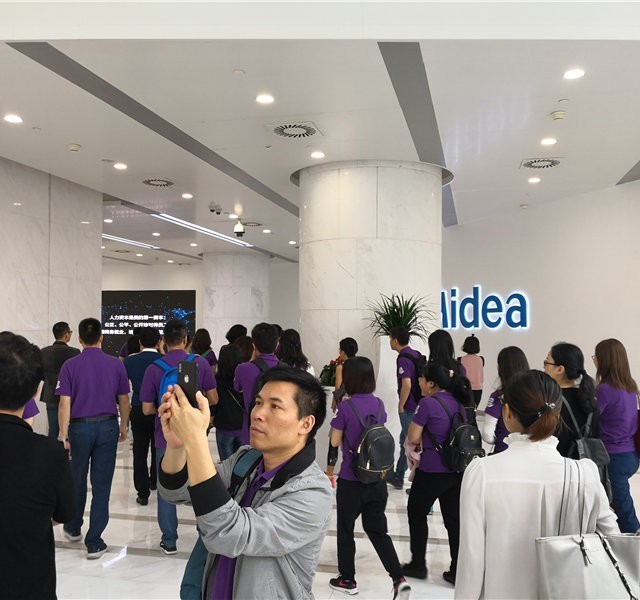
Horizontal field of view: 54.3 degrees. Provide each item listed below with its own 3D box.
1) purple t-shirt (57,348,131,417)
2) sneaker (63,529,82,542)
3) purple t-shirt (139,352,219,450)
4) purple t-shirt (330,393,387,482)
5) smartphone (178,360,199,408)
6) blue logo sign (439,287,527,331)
[{"bbox_3d":[-1.735,0.640,4.780,0.550,0.580,0.270,1,-2,-14],"label":"purple t-shirt"},{"bbox_3d":[-1.993,1.853,5.062,0.105,0.110,0.280,1,-3,-30],"label":"sneaker"},{"bbox_3d":[-1.077,0.750,4.750,0.560,0.740,0.300,0,-2,-7],"label":"purple t-shirt"},{"bbox_3d":[0.250,0.866,3.945,0.400,0.550,0.260,1,-3,-29],"label":"purple t-shirt"},{"bbox_3d":[-0.311,0.218,1.482,0.074,0.148,0.010,-2,-3,40],"label":"smartphone"},{"bbox_3d":[3.037,0.157,12.421,0.100,0.800,3.000,1,-3,-24],"label":"blue logo sign"}]

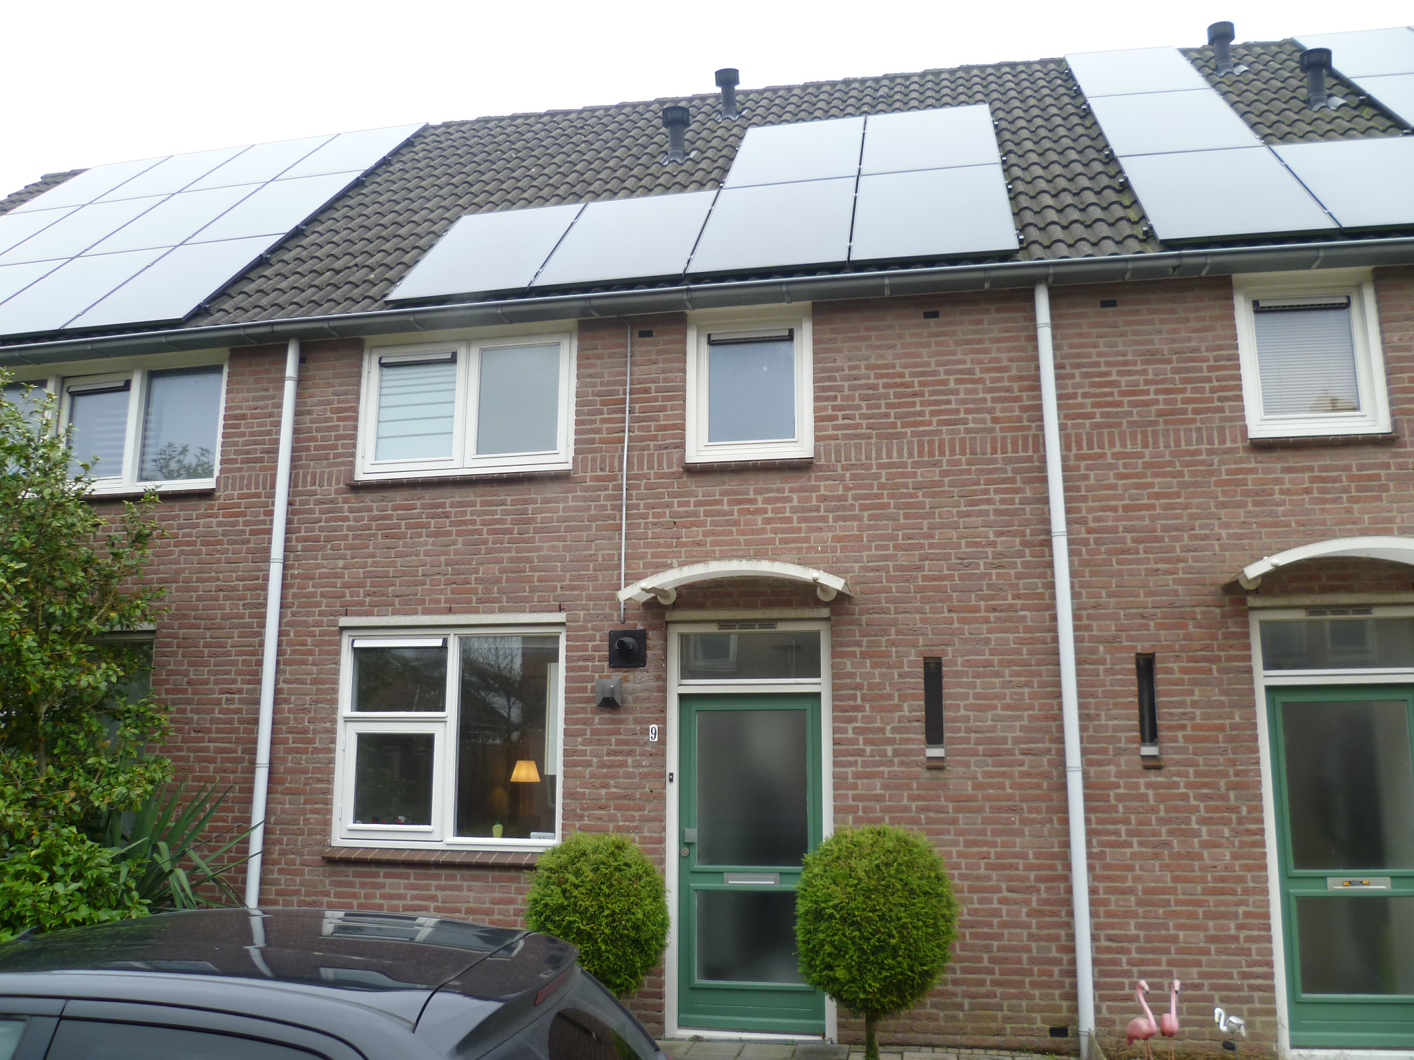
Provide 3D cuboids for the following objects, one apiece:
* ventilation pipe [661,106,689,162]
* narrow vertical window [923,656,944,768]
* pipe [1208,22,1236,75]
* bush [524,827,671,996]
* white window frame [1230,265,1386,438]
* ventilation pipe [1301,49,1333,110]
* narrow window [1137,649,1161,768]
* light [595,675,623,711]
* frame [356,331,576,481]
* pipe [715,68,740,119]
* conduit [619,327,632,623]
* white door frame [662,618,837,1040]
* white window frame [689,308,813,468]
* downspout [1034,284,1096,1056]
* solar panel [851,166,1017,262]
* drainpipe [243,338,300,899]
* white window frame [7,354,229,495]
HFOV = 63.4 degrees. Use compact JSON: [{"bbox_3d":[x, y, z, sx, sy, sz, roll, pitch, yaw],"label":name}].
[{"bbox_3d":[-0.268,-3.448,10.105,0.240,0.507,0.240,-2,-11,11],"label":"ventilation pipe"},{"bbox_3d":[1.352,1.089,6.796,0.107,0.670,0.100,-2,-11,11],"label":"narrow vertical window"},{"bbox_3d":[4.470,-4.129,9.918,0.225,0.460,0.225,-2,-11,11],"label":"pipe"},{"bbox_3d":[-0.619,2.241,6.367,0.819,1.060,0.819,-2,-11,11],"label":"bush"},{"bbox_3d":[3.613,-1.044,6.878,0.777,1.022,0.110,-2,-11,11],"label":"white window frame"},{"bbox_3d":[4.838,-3.523,9.054,0.240,0.509,0.240,-2,-11,11],"label":"ventilation pipe"},{"bbox_3d":[2.538,1.037,6.566,0.107,0.670,0.100,-2,-11,11],"label":"narrow window"},{"bbox_3d":[-0.619,1.019,7.194,0.172,0.188,0.095,-2,-11,11],"label":"light"},{"bbox_3d":[-1.644,-0.840,7.885,1.553,0.970,0.110,-2,-11,11],"label":"frame"},{"bbox_3d":[0.200,-4.046,10.754,0.225,0.460,0.225,-2,-11,11],"label":"pipe"},{"bbox_3d":[-0.529,-0.401,7.486,0.025,2.010,0.025,-2,-11,11],"label":"conduit"},{"bbox_3d":[0.265,1.793,7.007,1.035,2.471,0.110,-2,-11,11],"label":"white door frame"},{"bbox_3d":[0.276,-0.965,7.495,0.835,1.045,0.100,-2,-11,11],"label":"white window frame"},{"bbox_3d":[2.097,0.681,6.702,0.085,4.515,0.085,-2,-11,11],"label":"downspout"},{"bbox_3d":[1.537,-2.182,7.822,1.040,1.720,0.040,-2,-56,11],"label":"solar panel"},{"bbox_3d":[-2.940,0.872,7.668,0.085,4.500,0.085,-2,-11,11],"label":"drainpipe"},{"bbox_3d":[-4.559,-0.773,8.523,2.210,1.050,0.100,-2,-11,11],"label":"white window frame"}]

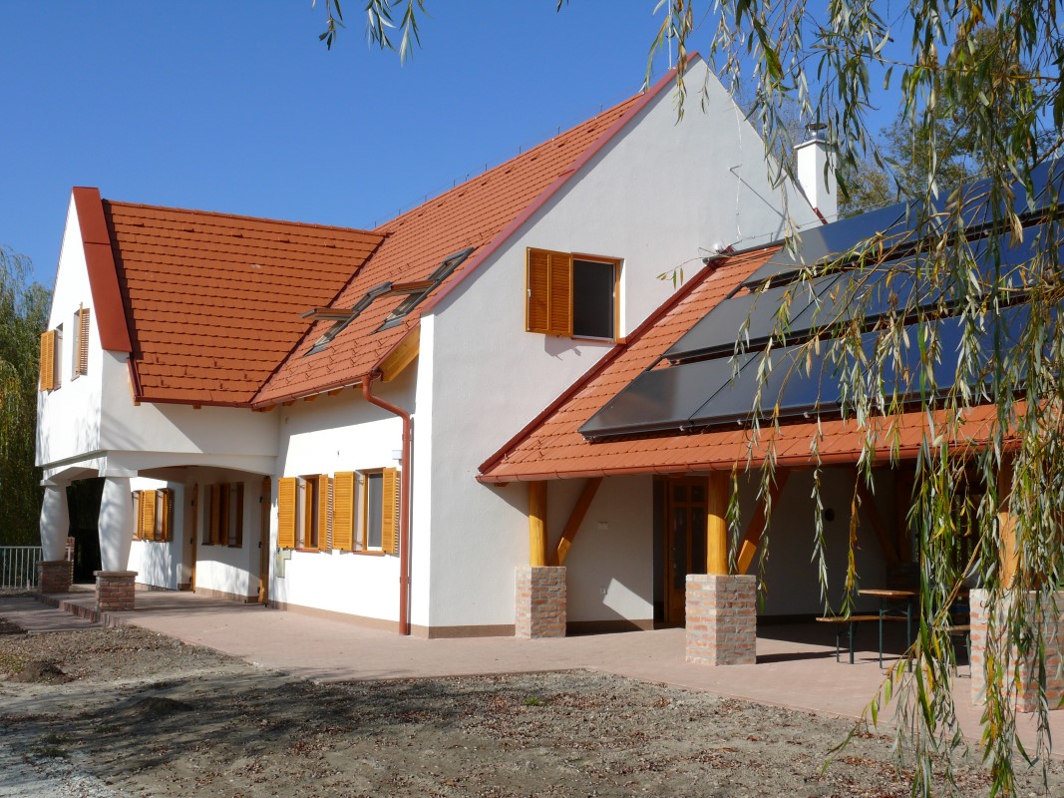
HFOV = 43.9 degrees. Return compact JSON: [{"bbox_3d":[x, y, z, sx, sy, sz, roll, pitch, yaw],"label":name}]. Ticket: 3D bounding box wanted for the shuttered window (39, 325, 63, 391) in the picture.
[{"bbox_3d":[-9.220,-0.745,25.359,0.200,1.200,1.430,4,-7,-28],"label":"shuttered window"}]

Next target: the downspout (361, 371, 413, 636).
[{"bbox_3d":[-1.866,1.341,17.098,0.620,3.392,0.100,4,-7,-28],"label":"downspout"}]

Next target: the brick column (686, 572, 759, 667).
[{"bbox_3d":[1.975,2.293,13.794,0.512,0.907,0.512,4,-7,-28],"label":"brick column"}]

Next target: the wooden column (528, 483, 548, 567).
[{"bbox_3d":[0.093,1.588,17.217,0.227,1.175,0.227,0,-6,0],"label":"wooden column"}]

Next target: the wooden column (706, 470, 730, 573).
[{"bbox_3d":[1.962,1.265,13.887,0.231,1.162,0.231,0,-6,0],"label":"wooden column"}]

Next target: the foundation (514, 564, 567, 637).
[{"bbox_3d":[0.122,2.622,17.117,0.508,0.894,0.436,4,-7,-28],"label":"foundation"}]

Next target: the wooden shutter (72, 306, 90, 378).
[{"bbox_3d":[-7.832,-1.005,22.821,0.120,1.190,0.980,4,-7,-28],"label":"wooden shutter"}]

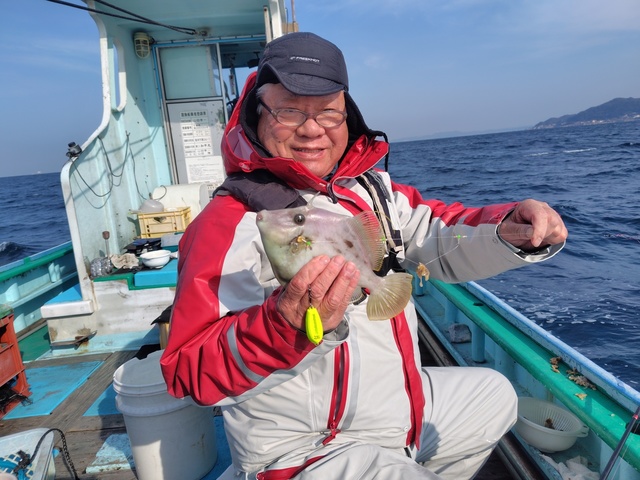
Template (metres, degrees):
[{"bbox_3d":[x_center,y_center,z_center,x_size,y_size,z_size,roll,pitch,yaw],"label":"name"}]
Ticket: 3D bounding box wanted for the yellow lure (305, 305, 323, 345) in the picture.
[{"bbox_3d":[-0.007,0.115,0.570,0.021,0.053,0.015,-9,12,-11],"label":"yellow lure"}]

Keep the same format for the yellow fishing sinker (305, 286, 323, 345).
[{"bbox_3d":[-0.009,0.102,0.570,0.021,0.079,0.015,-9,12,-11],"label":"yellow fishing sinker"}]

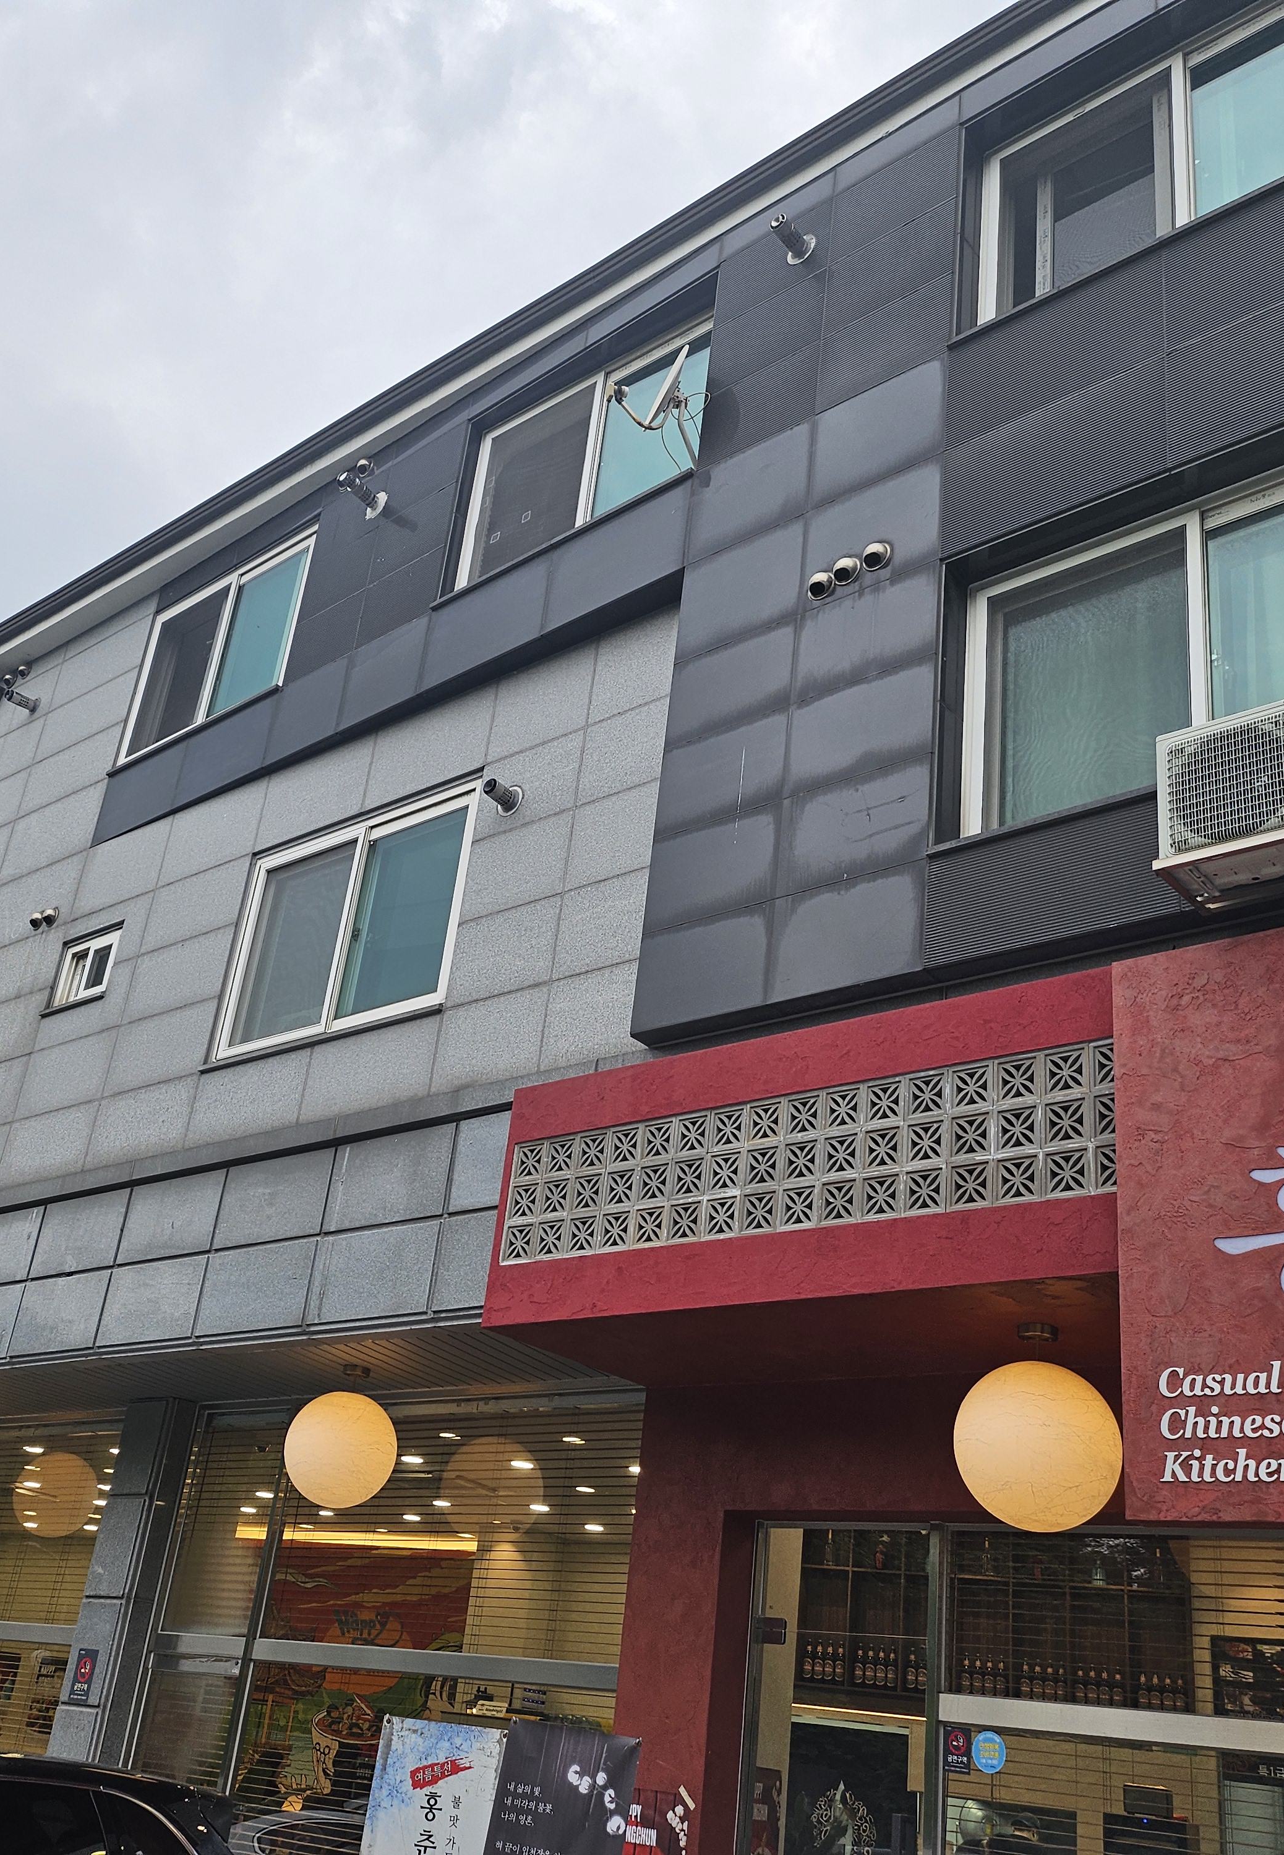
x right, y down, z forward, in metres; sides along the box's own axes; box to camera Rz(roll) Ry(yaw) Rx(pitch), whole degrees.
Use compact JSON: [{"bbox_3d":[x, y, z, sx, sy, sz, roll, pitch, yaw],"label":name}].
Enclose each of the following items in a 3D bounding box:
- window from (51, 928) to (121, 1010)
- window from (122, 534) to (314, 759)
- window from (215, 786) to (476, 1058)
[{"bbox_3d":[-3.981,0.328,12.479,0.725,0.501,0.110,-15,-33,38],"label":"window"},{"bbox_3d":[-3.220,-2.059,13.160,2.054,1.473,0.130,-15,-33,38],"label":"window"},{"bbox_3d":[-1.783,0.030,10.531,2.135,1.450,0.130,-15,-33,38],"label":"window"}]

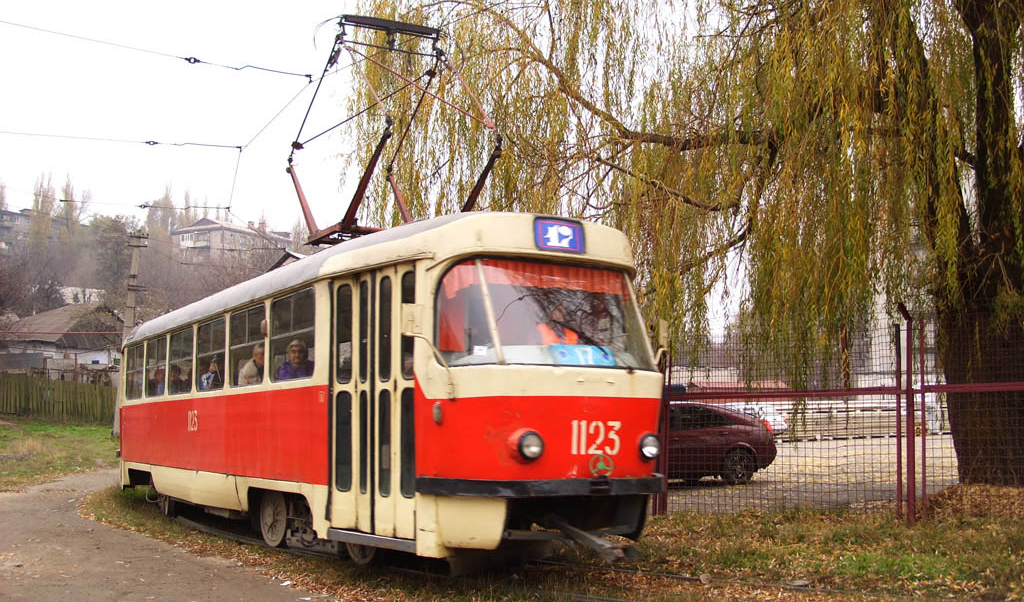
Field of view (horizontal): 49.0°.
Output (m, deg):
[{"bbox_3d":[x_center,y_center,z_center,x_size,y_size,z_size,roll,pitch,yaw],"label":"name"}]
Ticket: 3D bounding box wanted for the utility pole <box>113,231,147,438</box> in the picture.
[{"bbox_3d":[-15.680,1.350,46.000,0.800,8.400,0.450,3,-8,-16],"label":"utility pole"}]

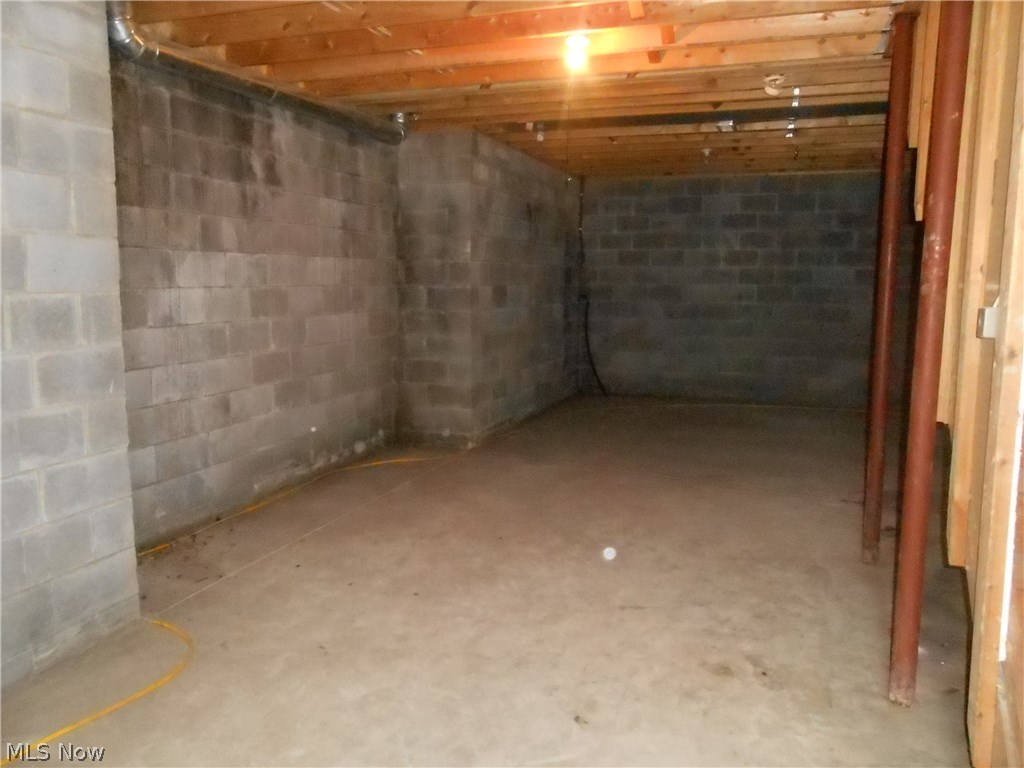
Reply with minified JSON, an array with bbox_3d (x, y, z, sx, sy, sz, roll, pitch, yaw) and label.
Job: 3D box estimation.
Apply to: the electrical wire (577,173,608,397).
[{"bbox_3d":[0.947,-1.133,9.050,0.320,2.550,0.120,2,8,14],"label":"electrical wire"}]

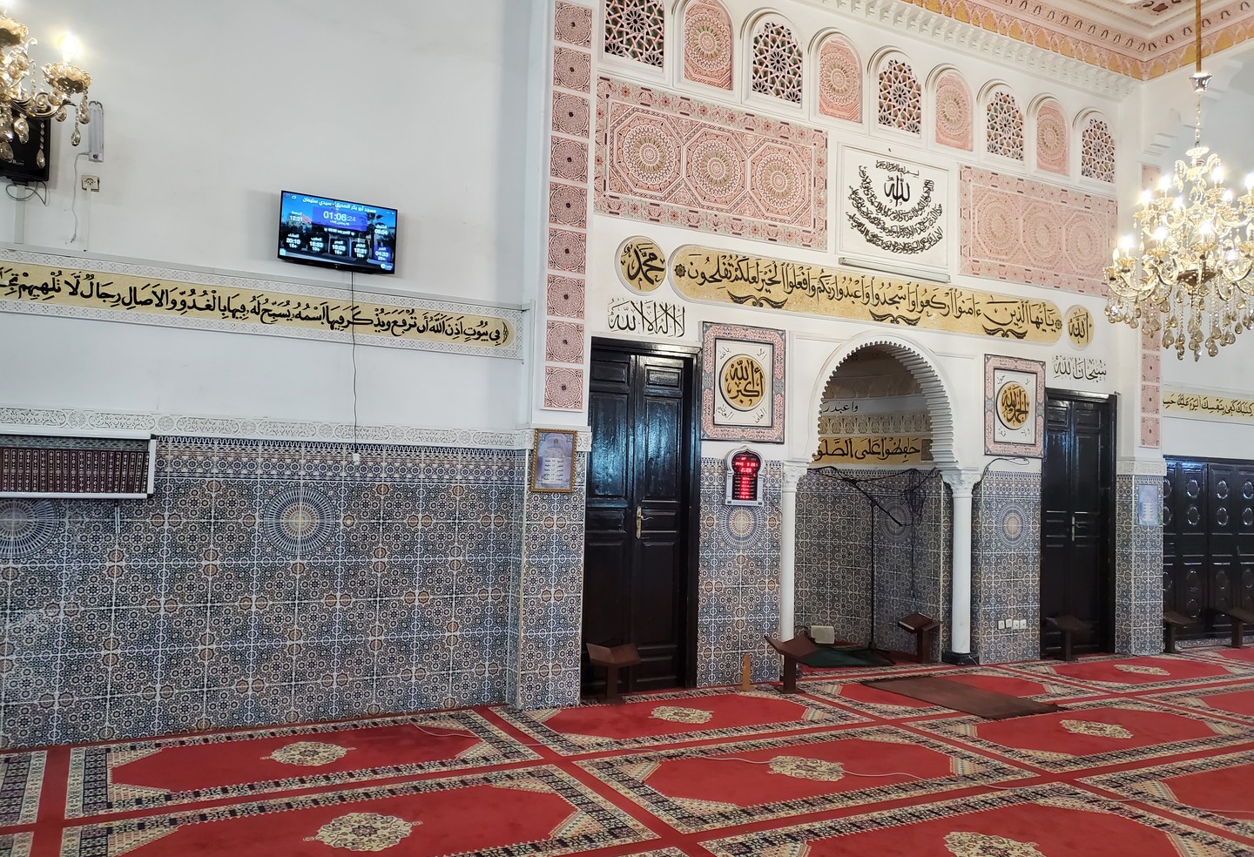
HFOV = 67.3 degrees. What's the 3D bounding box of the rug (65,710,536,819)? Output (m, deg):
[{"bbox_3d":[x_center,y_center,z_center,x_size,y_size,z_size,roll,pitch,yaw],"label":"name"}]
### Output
[{"bbox_3d":[-1.771,1.824,5.265,2.313,0.015,1.182,3,-3,-27],"label":"rug"}]

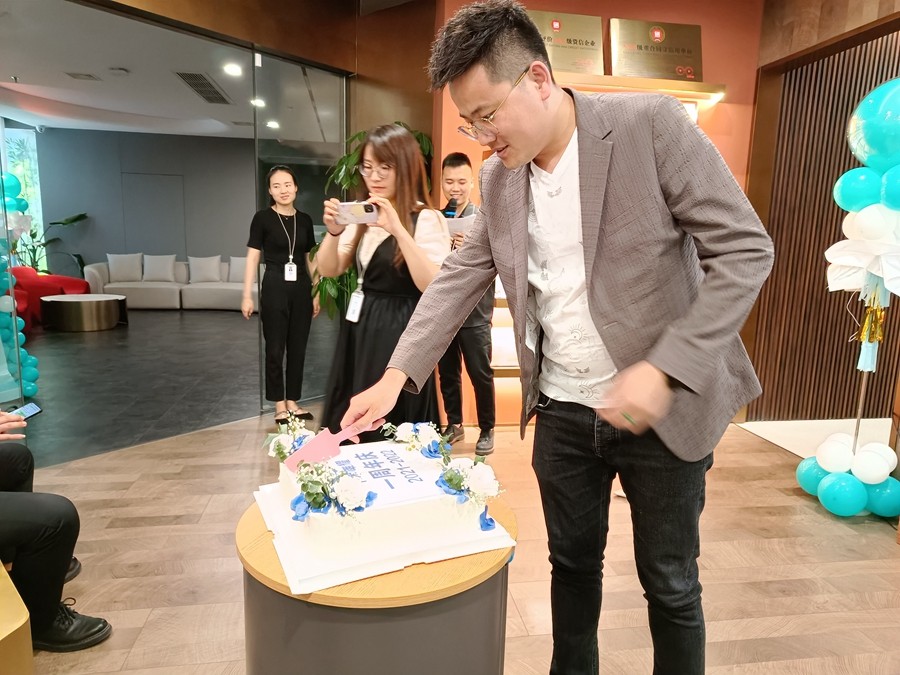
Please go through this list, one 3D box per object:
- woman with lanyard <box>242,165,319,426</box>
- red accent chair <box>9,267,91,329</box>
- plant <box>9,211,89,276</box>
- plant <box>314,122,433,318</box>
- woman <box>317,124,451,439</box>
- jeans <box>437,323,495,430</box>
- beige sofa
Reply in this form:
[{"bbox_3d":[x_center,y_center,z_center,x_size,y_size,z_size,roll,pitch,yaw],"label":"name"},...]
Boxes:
[{"bbox_3d":[-1.112,-0.268,3.893,0.470,1.610,0.280,-2,10,-25],"label":"woman with lanyard"},{"bbox_3d":[-5.254,-0.555,7.587,0.950,0.720,1.150,5,10,20],"label":"red accent chair"},{"bbox_3d":[-6.163,-1.195,9.160,1.000,1.420,0.900,2,9,0],"label":"plant"},{"bbox_3d":[-0.448,-0.370,3.843,0.720,1.870,0.680,2,9,0],"label":"plant"},{"bbox_3d":[-0.271,0.011,2.374,0.470,1.600,0.430,10,12,41],"label":"woman"},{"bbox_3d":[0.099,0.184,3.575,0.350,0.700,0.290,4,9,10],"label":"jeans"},{"bbox_3d":[-4.193,-0.874,9.677,2.880,0.750,1.030,2,9,-1],"label":"beige sofa"}]

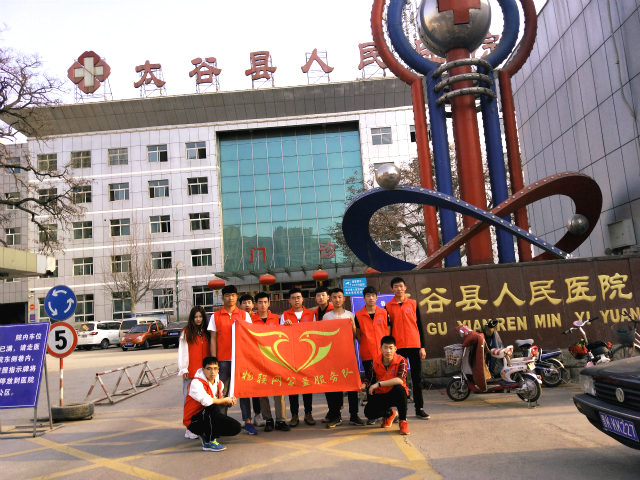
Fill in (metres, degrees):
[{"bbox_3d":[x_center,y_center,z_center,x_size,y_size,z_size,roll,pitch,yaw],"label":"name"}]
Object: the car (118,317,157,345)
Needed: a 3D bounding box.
[{"bbox_3d":[-10.350,5.700,27.450,1.520,1.500,3.500,-5,-8,7],"label":"car"}]

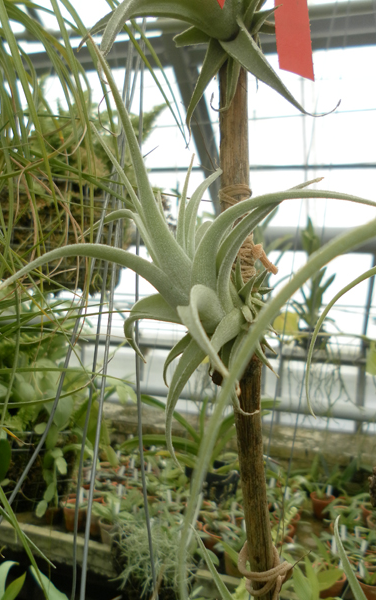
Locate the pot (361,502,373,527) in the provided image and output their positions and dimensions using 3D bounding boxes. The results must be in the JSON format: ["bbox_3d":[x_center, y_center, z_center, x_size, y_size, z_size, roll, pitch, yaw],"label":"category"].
[{"bbox_3d":[0.689,0.809,1.802,0.093,0.081,0.093,3,3,0],"label":"pot"}]

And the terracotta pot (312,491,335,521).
[{"bbox_3d":[0.514,0.795,1.862,0.093,0.081,0.093,3,3,0],"label":"terracotta pot"}]

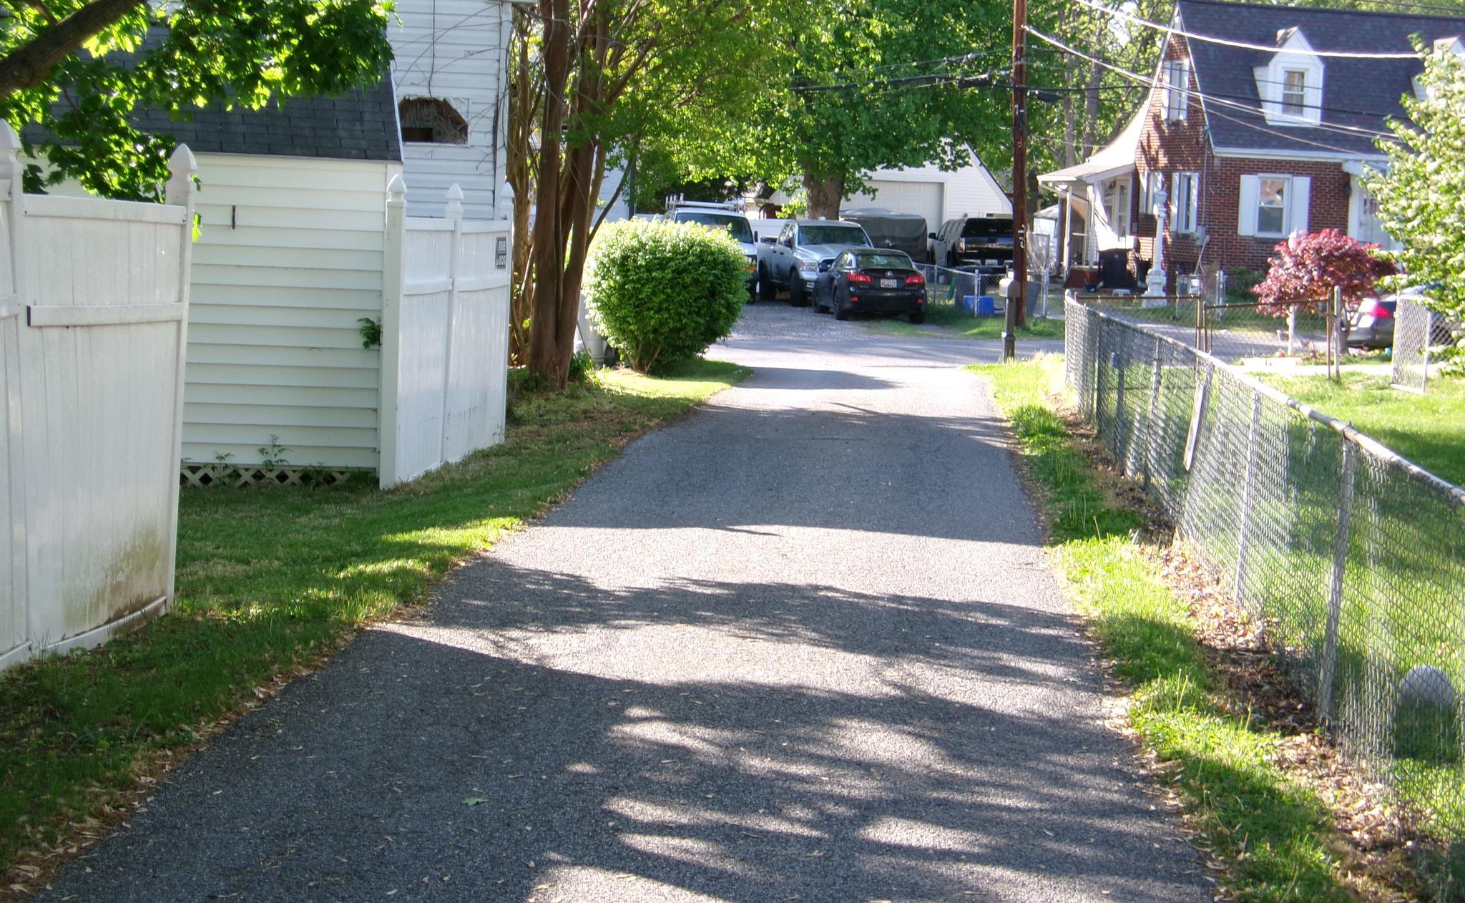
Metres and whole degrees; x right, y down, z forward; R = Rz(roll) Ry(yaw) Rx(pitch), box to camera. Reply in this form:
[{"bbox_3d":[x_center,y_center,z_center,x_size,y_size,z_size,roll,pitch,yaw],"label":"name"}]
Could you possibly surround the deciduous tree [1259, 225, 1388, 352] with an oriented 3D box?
[{"bbox_3d":[9.733,-2.619,48.417,2.300,2.080,2.200,3,5,11],"label":"deciduous tree"}]

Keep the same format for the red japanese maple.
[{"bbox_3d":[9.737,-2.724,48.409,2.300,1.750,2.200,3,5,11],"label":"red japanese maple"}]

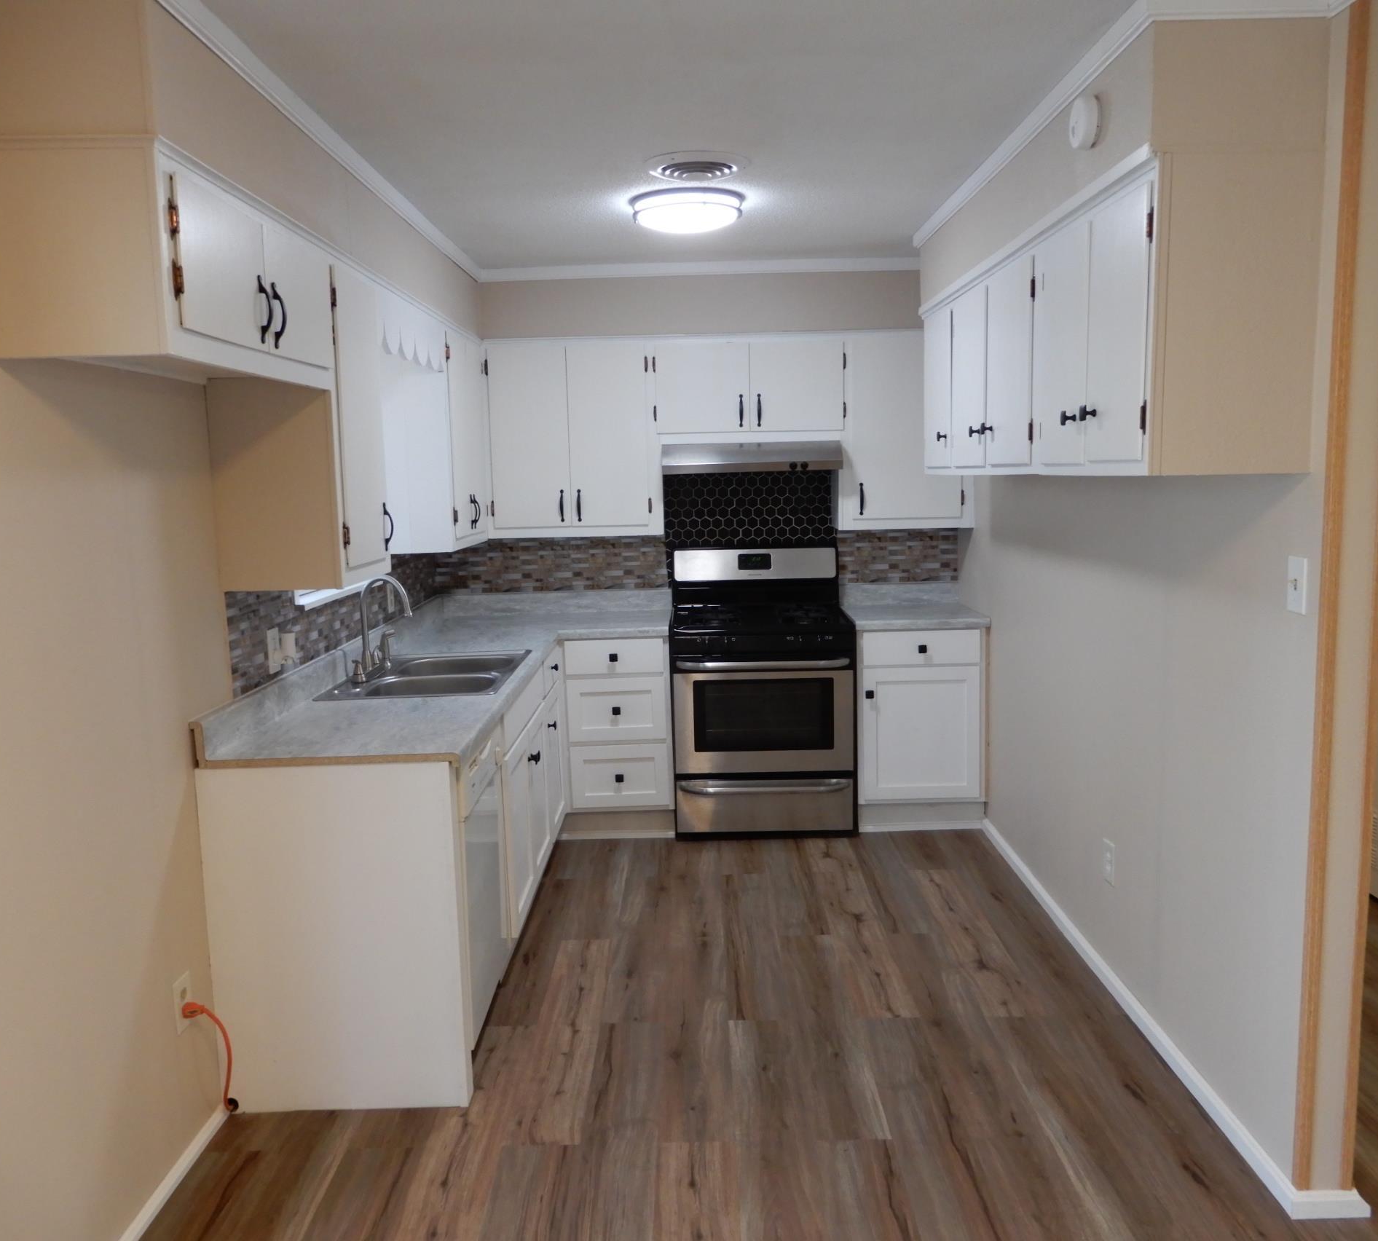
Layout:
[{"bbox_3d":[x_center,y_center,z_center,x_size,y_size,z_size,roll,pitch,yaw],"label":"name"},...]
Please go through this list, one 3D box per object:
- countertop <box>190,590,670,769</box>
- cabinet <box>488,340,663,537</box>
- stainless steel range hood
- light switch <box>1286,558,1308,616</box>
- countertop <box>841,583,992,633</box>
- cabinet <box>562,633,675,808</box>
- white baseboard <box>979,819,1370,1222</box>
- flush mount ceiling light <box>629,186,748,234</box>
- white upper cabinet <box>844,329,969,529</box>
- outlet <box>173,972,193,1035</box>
[{"bbox_3d":[-0.623,0.114,4.019,1.067,0.129,2.666,-1,8,1],"label":"countertop"},{"bbox_3d":[-0.484,-0.793,5.037,0.735,0.840,0.310,-1,8,0],"label":"cabinet"},{"bbox_3d":[0.267,-0.706,4.979,0.750,0.125,0.440,-1,8,0],"label":"stainless steel range hood"},{"bbox_3d":[1.195,-0.069,2.265,0.012,0.114,0.072,-1,8,0],"label":"light switch"},{"bbox_3d":[0.962,-0.059,5.006,0.547,0.129,0.637,-1,8,1],"label":"countertop"},{"bbox_3d":[-0.293,0.399,5.041,0.469,0.743,0.615,-1,8,0],"label":"cabinet"},{"bbox_3d":[1.311,1.019,3.593,0.160,0.065,2.533,-1,8,0],"label":"white baseboard"},{"bbox_3d":[-0.005,-1.292,3.662,0.376,0.095,0.376,-1,8,0],"label":"flush mount ceiling light"},{"bbox_3d":[0.931,-0.833,5.050,0.570,0.834,0.347,-1,8,1],"label":"white upper cabinet"},{"bbox_3d":[-1.144,0.870,2.610,0.010,0.116,0.072,-1,8,0],"label":"outlet"}]

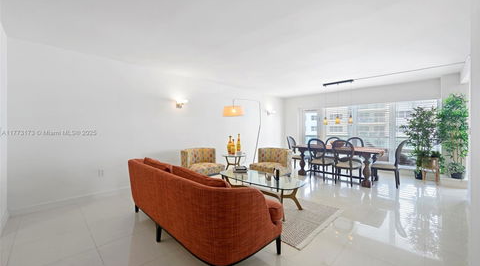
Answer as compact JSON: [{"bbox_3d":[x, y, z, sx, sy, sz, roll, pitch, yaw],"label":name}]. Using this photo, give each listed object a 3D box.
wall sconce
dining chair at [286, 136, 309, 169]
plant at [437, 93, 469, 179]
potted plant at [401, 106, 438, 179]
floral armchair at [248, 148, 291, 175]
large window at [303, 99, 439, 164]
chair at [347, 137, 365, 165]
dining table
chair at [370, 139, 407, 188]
[{"bbox_3d":[-1.380,-0.705,4.457,0.200,0.230,0.180,0,1,44],"label":"wall sconce"},{"bbox_3d":[1.712,0.620,5.462,0.580,0.970,0.490,0,1,44],"label":"dining chair"},{"bbox_3d":[4.522,0.055,3.973,0.520,1.780,0.520,0,1,44],"label":"plant"},{"bbox_3d":[4.241,0.232,4.417,0.700,1.740,0.680,0,1,44],"label":"potted plant"},{"bbox_3d":[0.769,0.765,4.694,0.770,0.710,0.770,0,1,44],"label":"floral armchair"},{"bbox_3d":[3.758,0.015,6.042,3.700,1.780,0.120,0,1,44],"label":"large window"},{"bbox_3d":[2.930,0.620,4.835,0.490,0.970,0.580,0,1,44],"label":"chair"},{"bbox_3d":[2.332,0.736,4.609,1.880,0.750,0.950,0,1,44],"label":"dining table"},{"bbox_3d":[3.133,0.629,3.940,0.600,0.970,0.490,0,1,44],"label":"chair"}]

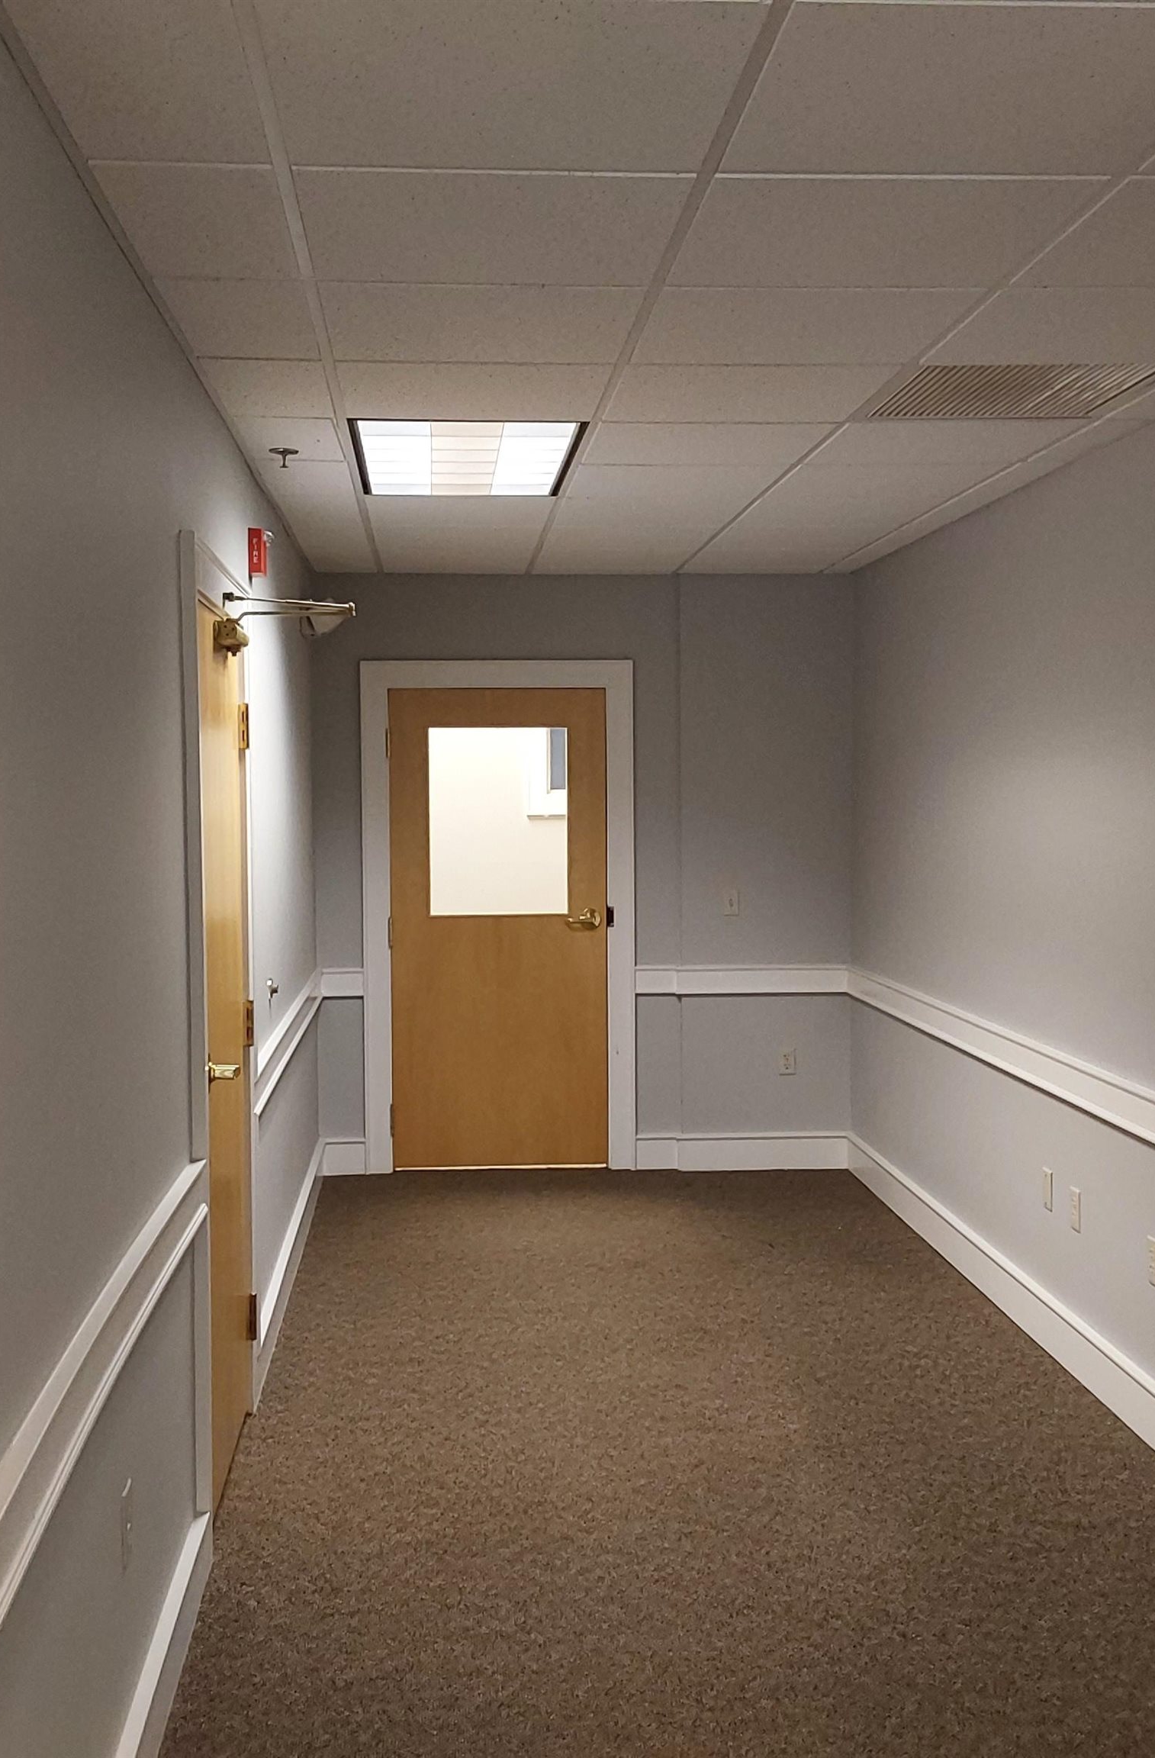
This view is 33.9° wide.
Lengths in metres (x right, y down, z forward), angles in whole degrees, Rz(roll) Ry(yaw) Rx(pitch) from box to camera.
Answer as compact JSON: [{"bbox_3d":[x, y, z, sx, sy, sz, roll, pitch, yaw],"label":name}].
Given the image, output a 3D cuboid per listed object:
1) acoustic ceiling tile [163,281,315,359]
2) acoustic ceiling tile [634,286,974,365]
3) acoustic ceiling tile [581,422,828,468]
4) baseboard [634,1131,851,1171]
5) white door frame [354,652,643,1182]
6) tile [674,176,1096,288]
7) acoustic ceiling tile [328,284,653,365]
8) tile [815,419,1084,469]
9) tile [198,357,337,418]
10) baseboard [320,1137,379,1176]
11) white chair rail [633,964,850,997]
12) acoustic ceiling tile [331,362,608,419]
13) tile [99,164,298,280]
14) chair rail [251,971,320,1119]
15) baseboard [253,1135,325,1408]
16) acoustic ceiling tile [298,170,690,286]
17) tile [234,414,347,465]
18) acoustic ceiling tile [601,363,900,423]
[{"bbox_3d":[-0.637,-1.064,3.616,0.272,0.022,0.600,-1,3,-4],"label":"acoustic ceiling tile"},{"bbox_3d":[0.423,-1.078,3.698,0.600,0.022,0.600,-1,3,-4],"label":"acoustic ceiling tile"},{"bbox_3d":[0.331,-1.129,4.902,0.602,0.020,0.602,-1,3,-4],"label":"acoustic ceiling tile"},{"bbox_3d":[0.703,1.152,8.053,0.896,0.150,0.030,-1,3,-4],"label":"baseboard"},{"bbox_3d":[-0.326,0.161,7.989,1.141,2.150,0.130,-1,3,-4],"label":"white door frame"},{"bbox_3d":[0.467,-1.044,3.080,0.602,0.020,0.602,-1,3,-4],"label":"tile"},{"bbox_3d":[-0.187,-1.070,3.651,0.600,0.022,0.600,-1,3,-4],"label":"acoustic ceiling tile"},{"bbox_3d":[0.939,-1.142,4.965,0.600,0.022,0.600,-1,3,-4],"label":"tile"},{"bbox_3d":[-0.685,-1.093,4.226,0.272,0.022,0.600,-1,3,-4],"label":"tile"},{"bbox_3d":[-0.961,1.162,7.930,0.211,0.158,0.020,-1,3,-4],"label":"baseboard"},{"bbox_3d":[0.704,0.420,8.011,0.906,0.126,0.035,-1,3,-4],"label":"white chair rail"},{"bbox_3d":[-0.235,-1.099,4.261,0.600,0.022,0.600,-1,3,-4],"label":"acoustic ceiling tile"},{"bbox_3d":[-0.589,-1.033,3.002,0.282,0.020,0.602,-1,3,-4],"label":"tile"},{"bbox_3d":[-0.970,0.505,6.466,0.030,0.126,2.840,-1,3,-4],"label":"chair rail"},{"bbox_3d":[-0.971,1.237,6.501,0.020,0.150,2.840,-1,3,-4],"label":"baseboard"},{"bbox_3d":[-0.141,-1.037,3.035,0.602,0.020,0.602,-1,3,-4],"label":"acoustic ceiling tile"},{"bbox_3d":[-0.732,-1.121,4.837,0.272,0.022,0.600,-1,3,-4],"label":"tile"},{"bbox_3d":[0.376,-1.106,4.308,0.600,0.022,0.600,-1,3,-4],"label":"acoustic ceiling tile"}]

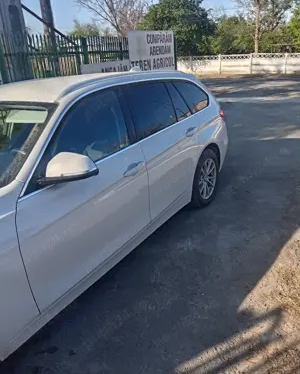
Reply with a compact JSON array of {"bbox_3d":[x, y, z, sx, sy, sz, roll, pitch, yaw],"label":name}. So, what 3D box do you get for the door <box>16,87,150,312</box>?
[{"bbox_3d":[-0.403,-0.033,1.920,0.275,1.070,1.180,10,24,30],"label":"door"}]

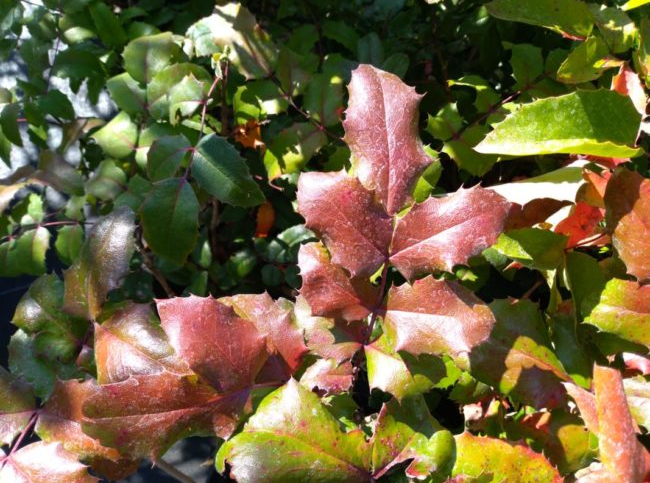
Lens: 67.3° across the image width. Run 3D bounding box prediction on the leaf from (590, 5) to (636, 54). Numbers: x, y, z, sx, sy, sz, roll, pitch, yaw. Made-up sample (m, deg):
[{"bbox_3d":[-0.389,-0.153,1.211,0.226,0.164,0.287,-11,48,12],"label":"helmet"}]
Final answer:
[{"bbox_3d":[0.222,-0.163,0.375,0.033,0.014,0.050,27,74,15],"label":"leaf"}]

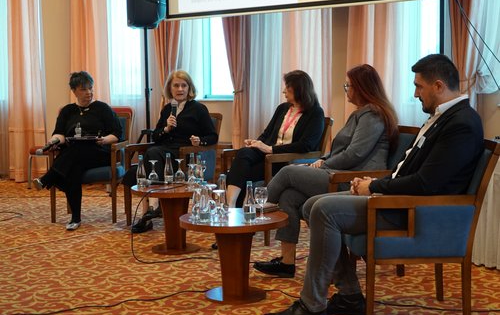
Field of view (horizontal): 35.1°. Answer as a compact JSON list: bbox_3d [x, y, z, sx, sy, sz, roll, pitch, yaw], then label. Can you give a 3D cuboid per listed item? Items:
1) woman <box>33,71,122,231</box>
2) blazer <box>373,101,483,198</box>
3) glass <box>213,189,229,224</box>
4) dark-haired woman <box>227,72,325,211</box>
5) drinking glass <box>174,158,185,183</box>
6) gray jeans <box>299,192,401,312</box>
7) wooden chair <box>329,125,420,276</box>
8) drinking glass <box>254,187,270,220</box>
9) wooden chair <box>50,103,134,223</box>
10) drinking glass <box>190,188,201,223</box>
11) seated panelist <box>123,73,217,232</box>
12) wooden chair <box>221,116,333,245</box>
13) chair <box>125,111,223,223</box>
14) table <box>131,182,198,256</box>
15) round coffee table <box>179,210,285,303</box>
[{"bbox_3d":[-1.466,-0.085,6.753,0.680,1.280,0.800,0,6,8],"label":"woman"},{"bbox_3d":[0.868,0.029,3.945,0.550,0.630,0.500,0,6,1],"label":"blazer"},{"bbox_3d":[-0.162,0.256,4.220,0.078,0.172,0.078,-1,6,0],"label":"glass"},{"bbox_3d":[0.051,-0.013,5.930,0.840,1.265,0.540,-5,7,-38],"label":"dark-haired woman"},{"bbox_3d":[-0.523,0.101,5.851,0.072,0.165,0.072,-1,6,0],"label":"drinking glass"},{"bbox_3d":[0.588,0.447,3.987,0.660,0.600,0.440,0,6,1],"label":"gray jeans"},{"bbox_3d":[0.656,0.259,4.973,0.645,0.905,0.575,-3,6,-19],"label":"wooden chair"},{"bbox_3d":[0.077,0.246,4.290,0.078,0.175,0.078,-1,6,0],"label":"drinking glass"},{"bbox_3d":[-1.389,0.077,6.958,0.575,0.905,0.645,0,6,5],"label":"wooden chair"},{"bbox_3d":[-0.284,0.252,4.348,0.072,0.165,0.072,-1,6,0],"label":"drinking glass"},{"bbox_3d":[-0.676,-0.076,6.523,0.590,1.290,0.810,2,6,26],"label":"seated panelist"},{"bbox_3d":[0.197,0.156,6.046,0.620,0.905,0.609,-4,7,-35],"label":"wooden chair"},{"bbox_3d":[-0.637,0.102,6.683,0.609,0.905,0.620,2,6,28],"label":"chair"},{"bbox_3d":[-0.532,0.431,5.645,0.602,0.452,0.602,-1,6,0],"label":"table"},{"bbox_3d":[-0.083,0.550,4.396,0.602,0.448,0.602,-1,6,0],"label":"round coffee table"}]

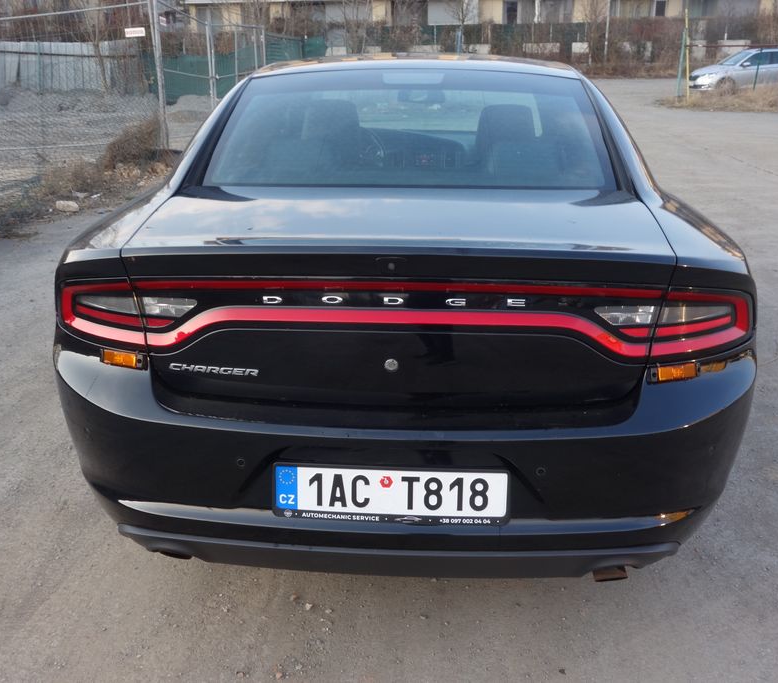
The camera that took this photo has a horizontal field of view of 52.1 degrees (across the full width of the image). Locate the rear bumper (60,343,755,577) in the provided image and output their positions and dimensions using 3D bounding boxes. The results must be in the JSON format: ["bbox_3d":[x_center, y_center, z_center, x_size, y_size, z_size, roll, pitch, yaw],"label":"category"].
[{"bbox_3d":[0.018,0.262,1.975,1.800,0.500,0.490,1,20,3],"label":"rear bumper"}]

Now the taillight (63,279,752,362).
[{"bbox_3d":[0.016,-0.074,1.831,1.700,0.210,0.270,1,20,3],"label":"taillight"}]

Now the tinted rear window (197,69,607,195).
[{"bbox_3d":[0.059,-0.679,2.510,1.200,0.110,0.690,1,47,3],"label":"tinted rear window"}]

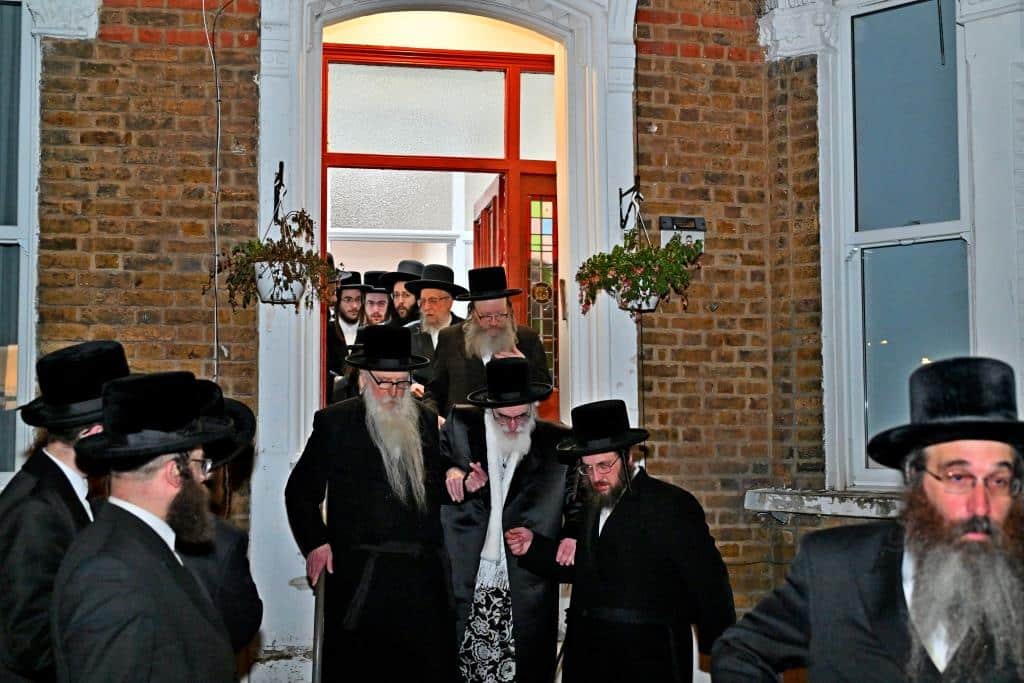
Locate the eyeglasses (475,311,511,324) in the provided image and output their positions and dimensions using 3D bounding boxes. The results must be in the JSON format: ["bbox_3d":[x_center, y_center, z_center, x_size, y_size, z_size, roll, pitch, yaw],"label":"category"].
[{"bbox_3d":[-0.088,-0.112,5.500,0.140,0.042,0.140,-3,9,0],"label":"eyeglasses"}]

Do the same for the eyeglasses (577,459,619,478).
[{"bbox_3d":[0.314,0.427,4.250,0.140,0.045,0.140,3,16,34],"label":"eyeglasses"}]

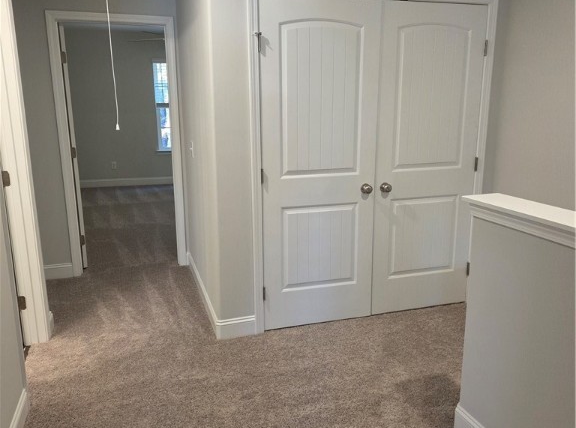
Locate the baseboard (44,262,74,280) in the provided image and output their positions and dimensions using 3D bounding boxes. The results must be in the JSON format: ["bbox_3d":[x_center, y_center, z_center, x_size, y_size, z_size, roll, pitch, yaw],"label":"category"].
[{"bbox_3d":[-1.929,0.481,4.261,0.250,0.125,0.020,-4,14,-17],"label":"baseboard"}]

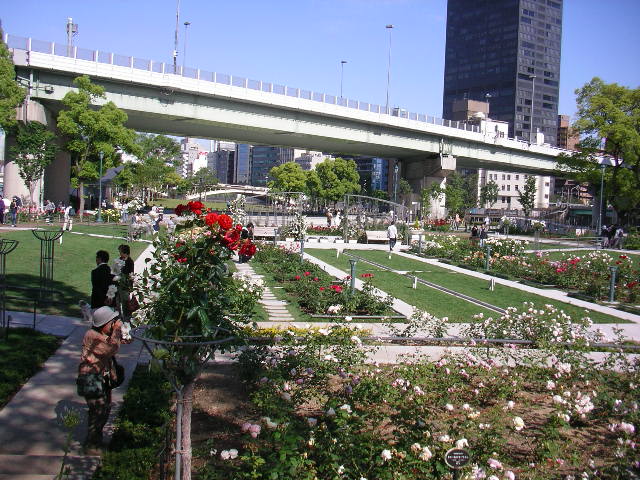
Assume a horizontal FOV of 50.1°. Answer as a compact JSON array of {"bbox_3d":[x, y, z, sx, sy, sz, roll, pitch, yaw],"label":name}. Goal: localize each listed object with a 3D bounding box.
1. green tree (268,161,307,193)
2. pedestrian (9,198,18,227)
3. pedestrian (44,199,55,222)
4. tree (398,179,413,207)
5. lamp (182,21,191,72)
[{"bbox_3d":[-5.036,-8.135,106.000,6.200,8.300,6.200,2,3,0],"label":"green tree"},{"bbox_3d":[-19.234,-1.728,43.000,0.500,1.660,0.420,5,4,39],"label":"pedestrian"},{"bbox_3d":[-18.980,-1.965,48.000,0.500,1.600,0.450,0,4,-30],"label":"pedestrian"},{"bbox_3d":[10.264,-4.478,82.150,1.800,5.800,1.800,2,3,0],"label":"tree"},{"bbox_3d":[-16.779,-22.203,86.267,0.400,10.300,1.200,-1,4,-43],"label":"lamp"}]

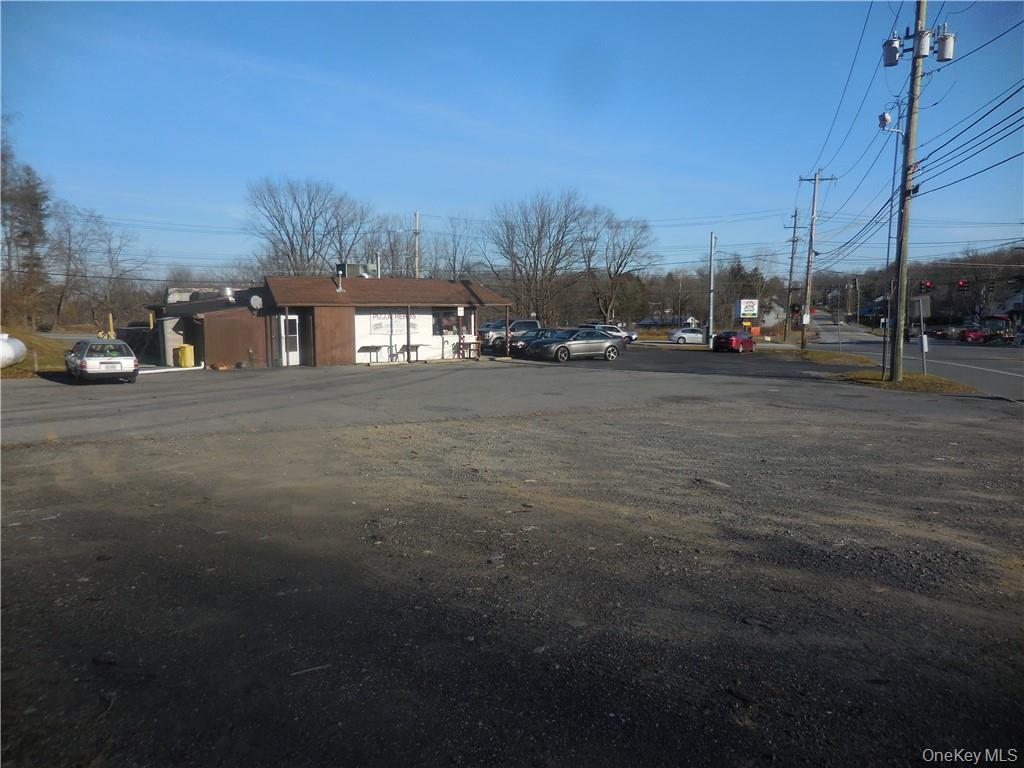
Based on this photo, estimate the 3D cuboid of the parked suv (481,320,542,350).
[{"bbox_3d":[0.240,-2.654,42.674,5.400,1.900,1.980,-3,5,-31],"label":"parked suv"}]

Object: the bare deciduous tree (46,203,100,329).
[{"bbox_3d":[-37.959,-9.877,63.595,4.400,10.700,4.400,-4,5,-31],"label":"bare deciduous tree"}]

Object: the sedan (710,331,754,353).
[{"bbox_3d":[15.215,-2.981,50.445,1.800,1.460,4.600,2,5,36],"label":"sedan"}]

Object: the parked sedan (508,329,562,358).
[{"bbox_3d":[2.130,-2.122,39.255,4.750,1.480,1.840,-3,5,-31],"label":"parked sedan"}]

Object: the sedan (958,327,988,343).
[{"bbox_3d":[43.732,-4.553,69.858,1.800,1.470,4.500,2,5,27],"label":"sedan"}]

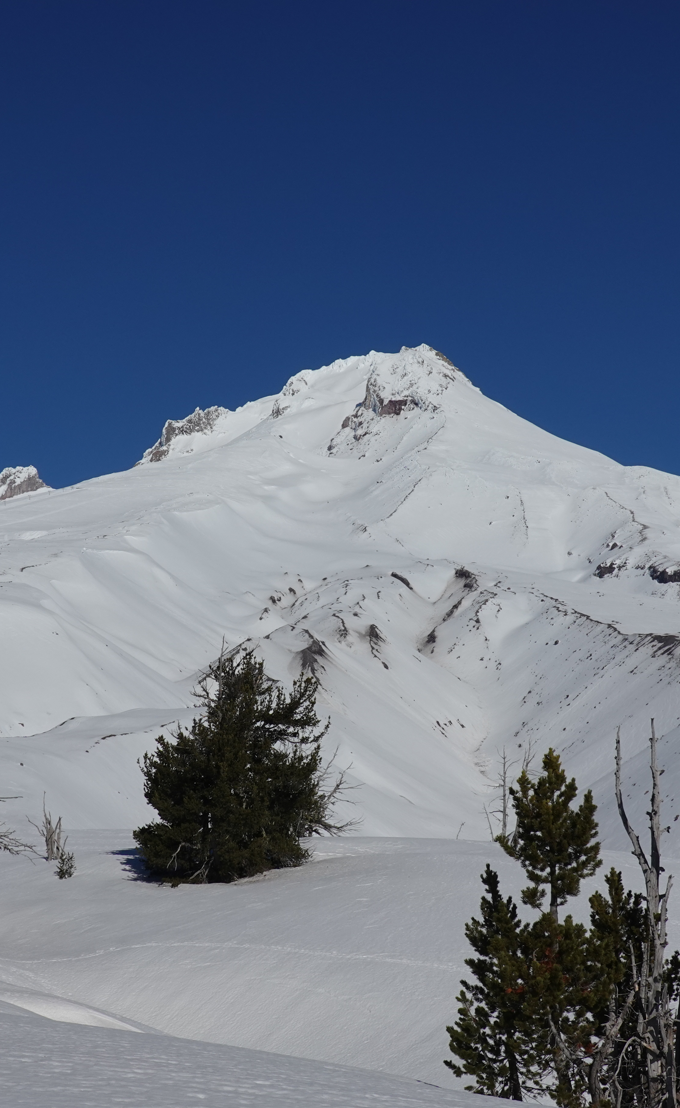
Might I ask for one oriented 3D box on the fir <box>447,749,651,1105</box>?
[{"bbox_3d":[2.050,3.669,18.500,2.000,3.500,1.900,0,-10,0],"label":"fir"}]

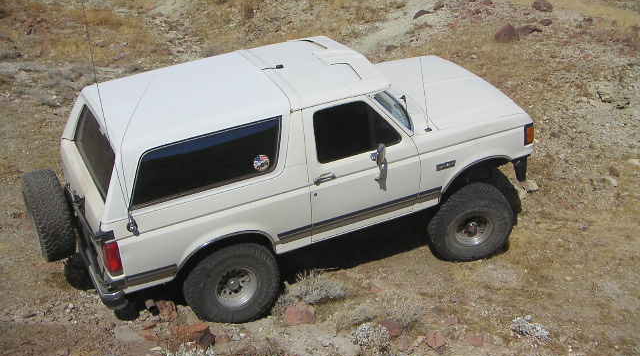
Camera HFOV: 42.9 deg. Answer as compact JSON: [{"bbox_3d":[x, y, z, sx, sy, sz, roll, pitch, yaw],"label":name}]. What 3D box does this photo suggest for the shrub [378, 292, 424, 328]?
[{"bbox_3d":[0.763,1.246,7.620,0.420,0.280,0.370,-2,28,0],"label":"shrub"}]

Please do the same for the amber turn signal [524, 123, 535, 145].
[{"bbox_3d":[2.152,-0.460,8.407,0.110,0.220,0.080,-16,30,-20],"label":"amber turn signal"}]

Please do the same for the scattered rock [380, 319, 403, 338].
[{"bbox_3d":[0.664,1.399,7.559,0.205,0.130,0.180,-2,30,0],"label":"scattered rock"}]

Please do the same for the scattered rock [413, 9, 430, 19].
[{"bbox_3d":[1.784,-2.892,14.300,0.310,0.150,0.240,-2,30,0],"label":"scattered rock"}]

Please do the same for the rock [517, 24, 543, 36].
[{"bbox_3d":[3.554,-2.502,13.800,0.420,0.180,0.290,-2,28,0],"label":"rock"}]

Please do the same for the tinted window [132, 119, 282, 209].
[{"bbox_3d":[-0.955,-0.138,6.933,1.460,0.480,0.050,-16,19,-20],"label":"tinted window"}]

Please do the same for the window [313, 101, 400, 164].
[{"bbox_3d":[0.342,-0.469,7.505,0.870,0.500,0.060,-16,17,-20],"label":"window"}]

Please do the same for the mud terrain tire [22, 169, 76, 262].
[{"bbox_3d":[-2.673,0.372,8.048,0.310,0.870,0.870,-16,31,-20],"label":"mud terrain tire"}]

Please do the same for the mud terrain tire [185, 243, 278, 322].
[{"bbox_3d":[-0.826,0.995,7.657,0.860,0.860,0.300,-15,30,-20],"label":"mud terrain tire"}]

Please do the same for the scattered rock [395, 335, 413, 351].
[{"bbox_3d":[0.758,1.494,7.390,0.170,0.105,0.150,-2,30,0],"label":"scattered rock"}]

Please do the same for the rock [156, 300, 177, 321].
[{"bbox_3d":[-1.493,1.289,7.914,0.190,0.170,0.160,0,29,0],"label":"rock"}]

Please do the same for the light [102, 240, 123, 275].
[{"bbox_3d":[-1.766,0.645,6.954,0.100,0.340,0.160,-15,32,-20],"label":"light"}]

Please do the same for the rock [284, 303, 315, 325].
[{"bbox_3d":[-0.195,1.288,7.730,0.275,0.180,0.220,-2,28,0],"label":"rock"}]

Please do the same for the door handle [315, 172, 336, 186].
[{"bbox_3d":[0.048,0.013,7.384,0.230,0.065,0.055,-16,31,-20],"label":"door handle"}]

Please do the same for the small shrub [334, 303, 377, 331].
[{"bbox_3d":[0.335,1.306,7.672,0.400,0.200,0.330,-2,30,0],"label":"small shrub"}]

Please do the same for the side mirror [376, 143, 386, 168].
[{"bbox_3d":[0.566,-0.203,7.457,0.060,0.210,0.140,-15,32,-20],"label":"side mirror"}]

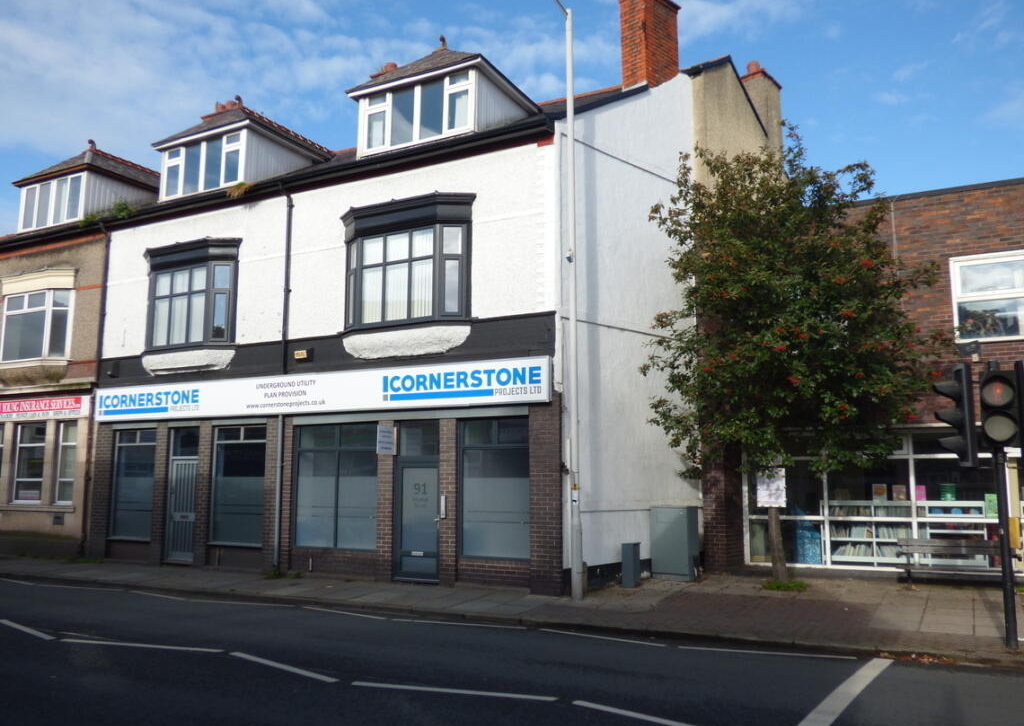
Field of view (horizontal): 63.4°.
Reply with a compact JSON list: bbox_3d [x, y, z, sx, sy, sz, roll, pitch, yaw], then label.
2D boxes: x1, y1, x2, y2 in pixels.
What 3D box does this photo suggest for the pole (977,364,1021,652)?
[{"bbox_3d":[5.348,1.509,8.993,0.430,3.101,0.380,-4,-9,28],"label":"pole"}]

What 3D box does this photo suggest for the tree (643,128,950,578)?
[{"bbox_3d":[4.939,-0.214,14.233,4.906,7.992,4.612,-4,-9,29],"label":"tree"}]

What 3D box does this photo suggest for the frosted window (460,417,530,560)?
[{"bbox_3d":[-0.250,2.091,13.847,1.340,2.329,0.090,-4,-9,28],"label":"frosted window"}]

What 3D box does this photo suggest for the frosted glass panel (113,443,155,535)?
[{"bbox_3d":[-8.172,2.799,18.033,1.350,2.010,0.070,-4,-9,28],"label":"frosted glass panel"}]

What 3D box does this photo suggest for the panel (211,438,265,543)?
[{"bbox_3d":[-5.403,2.588,16.565,1.471,2.029,0.070,-4,-9,28],"label":"panel"}]

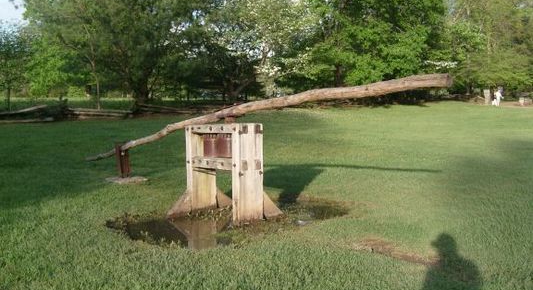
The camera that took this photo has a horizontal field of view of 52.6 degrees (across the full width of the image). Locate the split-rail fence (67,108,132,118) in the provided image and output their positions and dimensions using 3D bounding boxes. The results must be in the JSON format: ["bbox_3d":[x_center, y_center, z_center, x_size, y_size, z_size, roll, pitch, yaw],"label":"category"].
[{"bbox_3d":[-9.140,-1.751,29.500,3.550,0.560,0.300,-3,6,-24],"label":"split-rail fence"}]

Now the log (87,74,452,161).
[{"bbox_3d":[-1.095,-0.246,8.243,0.200,0.340,8.800,-5,-2,-40],"label":"log"}]

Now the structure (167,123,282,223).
[{"bbox_3d":[-0.608,0.360,7.394,1.050,1.260,1.290,-5,7,-39],"label":"structure"}]

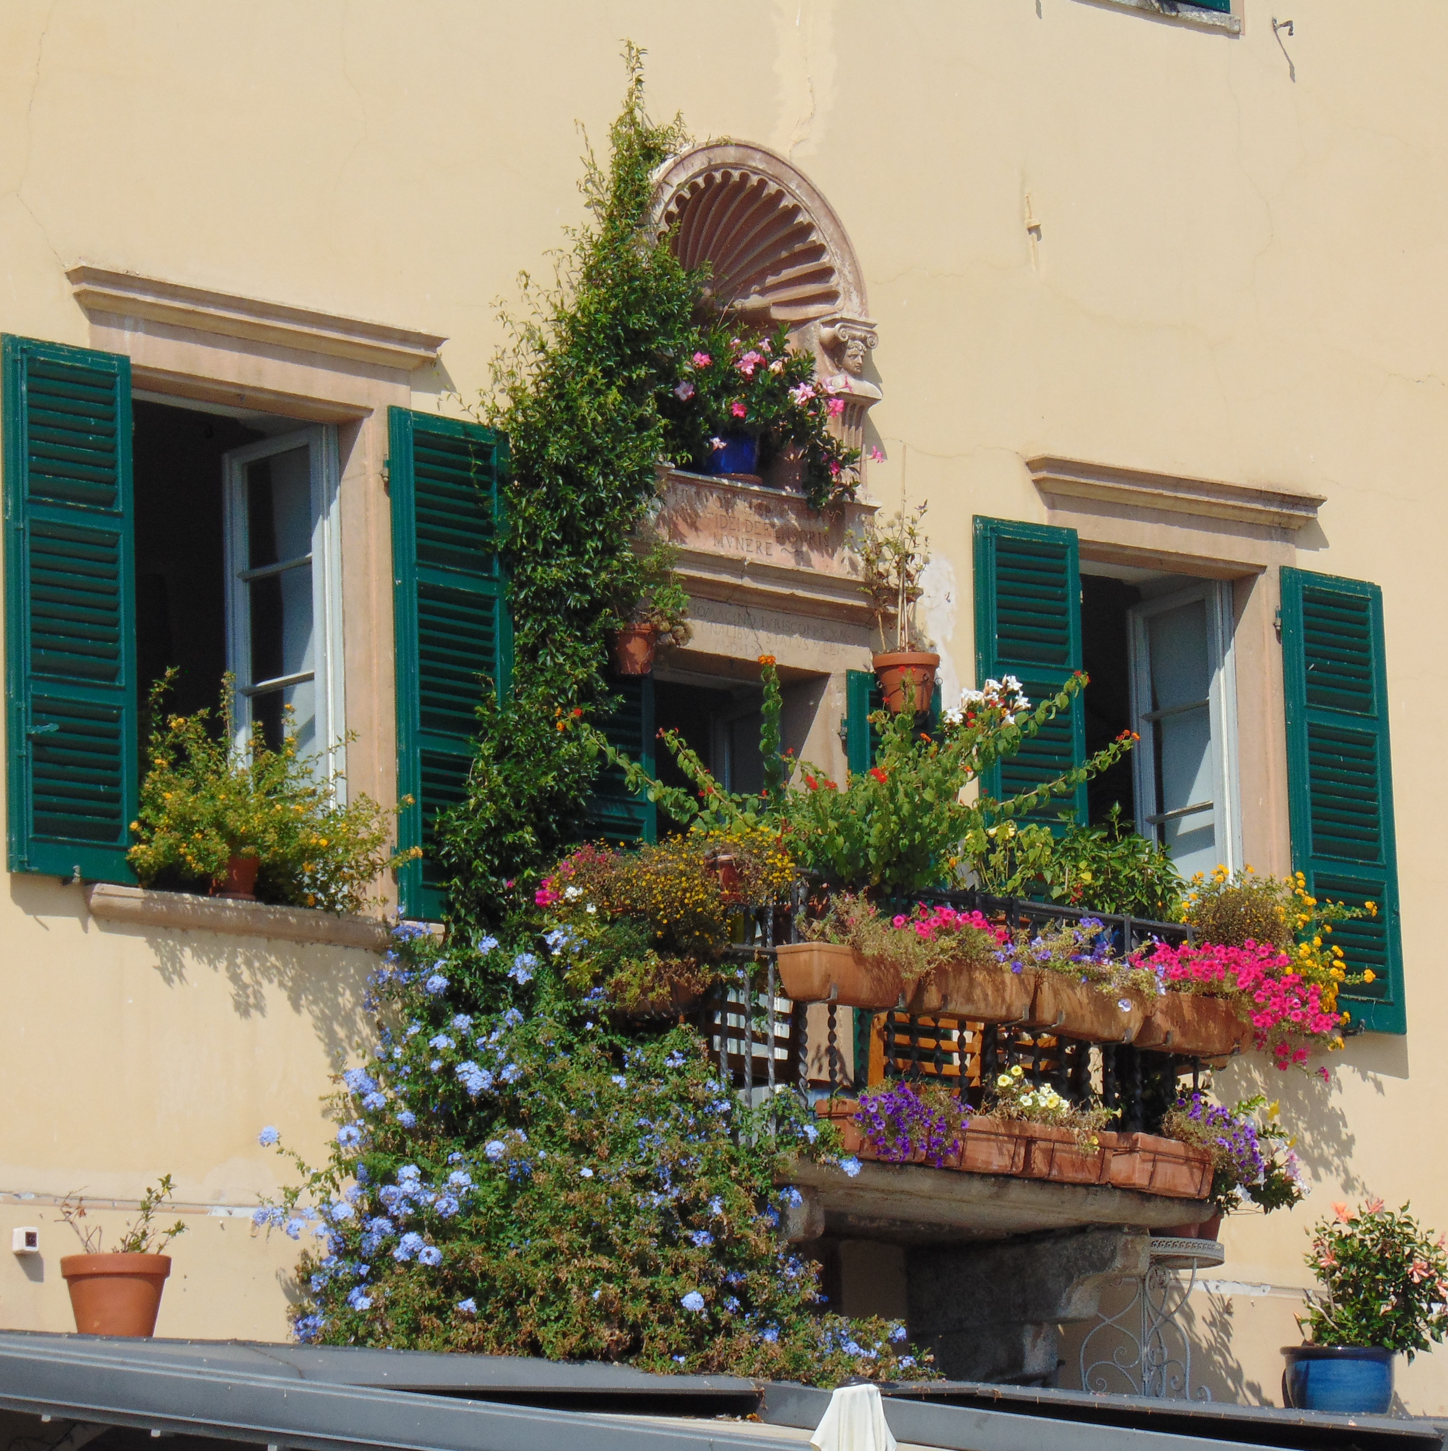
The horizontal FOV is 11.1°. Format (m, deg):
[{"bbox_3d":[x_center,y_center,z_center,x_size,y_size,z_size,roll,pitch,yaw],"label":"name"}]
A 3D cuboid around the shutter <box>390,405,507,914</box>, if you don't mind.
[{"bbox_3d":[-0.943,-0.191,25.852,0.050,1.800,0.575,-12,-14,43],"label":"shutter"}]

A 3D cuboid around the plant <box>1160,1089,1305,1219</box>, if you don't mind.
[{"bbox_3d":[1.699,1.422,24.762,0.460,0.380,0.340,8,-15,-42],"label":"plant"}]

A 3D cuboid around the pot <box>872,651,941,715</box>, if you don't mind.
[{"bbox_3d":[0.620,-0.144,25.300,0.235,0.215,0.235,-2,-11,0],"label":"pot"}]

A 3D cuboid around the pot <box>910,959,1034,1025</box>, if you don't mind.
[{"bbox_3d":[0.864,0.941,25.765,0.200,0.205,0.450,-12,-14,43],"label":"pot"}]

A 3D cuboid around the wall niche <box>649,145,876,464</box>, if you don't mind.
[{"bbox_3d":[0.005,-1.373,25.422,1.054,1.191,0.400,8,-15,-42],"label":"wall niche"}]

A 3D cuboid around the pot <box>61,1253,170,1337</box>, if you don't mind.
[{"bbox_3d":[-1.968,1.841,24.042,0.355,0.300,0.355,-2,-10,0],"label":"pot"}]

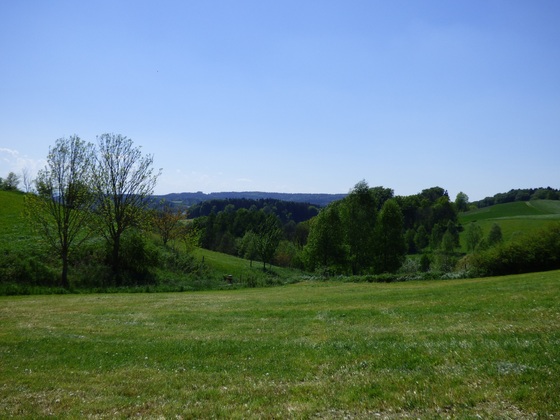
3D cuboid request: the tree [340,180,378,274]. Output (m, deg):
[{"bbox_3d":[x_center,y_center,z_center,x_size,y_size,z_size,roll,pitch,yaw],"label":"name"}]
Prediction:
[{"bbox_3d":[7.371,1.669,54.000,3.450,8.720,3.450,0,1,0],"label":"tree"}]

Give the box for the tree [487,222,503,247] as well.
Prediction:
[{"bbox_3d":[43.460,5.015,118.000,3.180,4.910,3.180,0,1,0],"label":"tree"}]

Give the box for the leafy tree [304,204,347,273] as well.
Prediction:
[{"bbox_3d":[4.062,2.589,52.000,3.670,6.100,3.670,0,1,0],"label":"leafy tree"}]

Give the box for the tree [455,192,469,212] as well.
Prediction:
[{"bbox_3d":[65.445,-2.704,210.000,4.950,7.850,4.950,0,1,0],"label":"tree"}]

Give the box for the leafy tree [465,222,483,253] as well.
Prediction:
[{"bbox_3d":[38.208,5.430,115.000,3.480,5.860,3.480,0,1,0],"label":"leafy tree"}]

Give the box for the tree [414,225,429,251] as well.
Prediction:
[{"bbox_3d":[27.212,5.288,112.000,2.640,4.950,2.640,0,1,0],"label":"tree"}]

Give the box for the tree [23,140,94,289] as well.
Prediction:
[{"bbox_3d":[-12.873,0.088,34.000,4.000,8.670,4.000,0,1,0],"label":"tree"}]

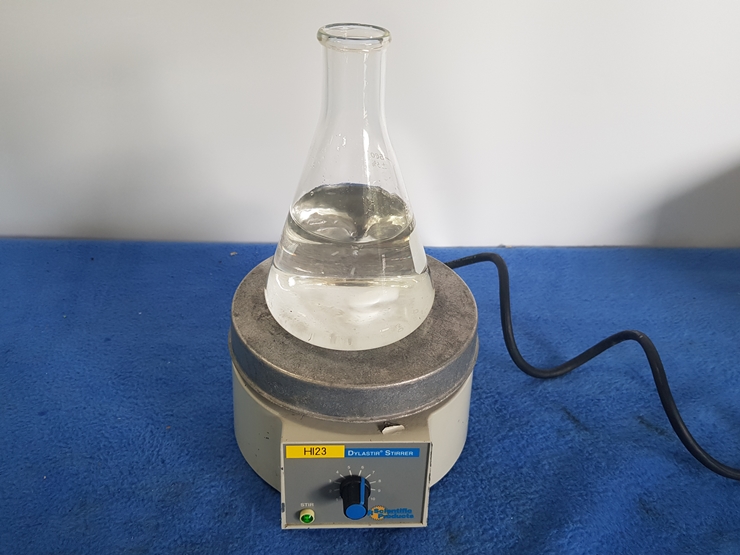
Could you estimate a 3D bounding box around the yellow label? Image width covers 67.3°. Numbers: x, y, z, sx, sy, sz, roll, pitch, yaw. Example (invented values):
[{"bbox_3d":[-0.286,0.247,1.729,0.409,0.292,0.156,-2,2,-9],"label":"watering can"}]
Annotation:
[{"bbox_3d":[-0.032,0.102,0.324,0.034,0.009,0.001,1,24,-3],"label":"yellow label"}]

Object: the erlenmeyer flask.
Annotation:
[{"bbox_3d":[-0.010,-0.054,0.323,0.108,0.170,0.108,2,35,0],"label":"erlenmeyer flask"}]

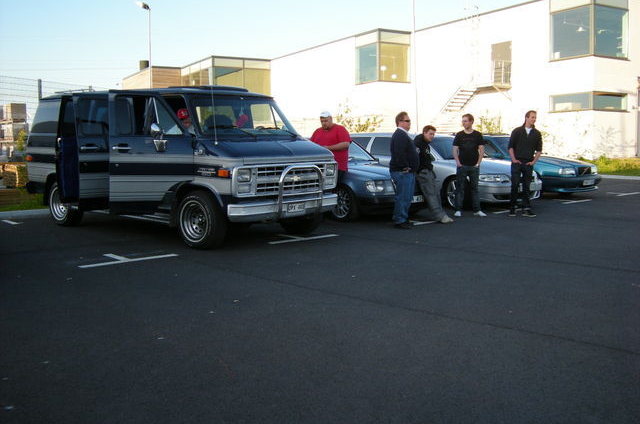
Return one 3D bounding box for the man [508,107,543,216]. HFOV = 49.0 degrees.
[{"bbox_3d":[3.555,-0.837,12.151,0.550,1.800,0.360,0,6,-2],"label":"man"}]

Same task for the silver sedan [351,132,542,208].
[{"bbox_3d":[2.218,-0.928,14.303,1.810,1.480,4.700,-4,8,-35],"label":"silver sedan"}]

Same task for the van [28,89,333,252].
[{"bbox_3d":[-2.229,-0.787,10.266,5.050,2.060,2.060,6,9,42],"label":"van"}]

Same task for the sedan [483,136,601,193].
[{"bbox_3d":[4.228,-1.155,16.618,1.770,1.430,4.660,-4,8,-35],"label":"sedan"}]

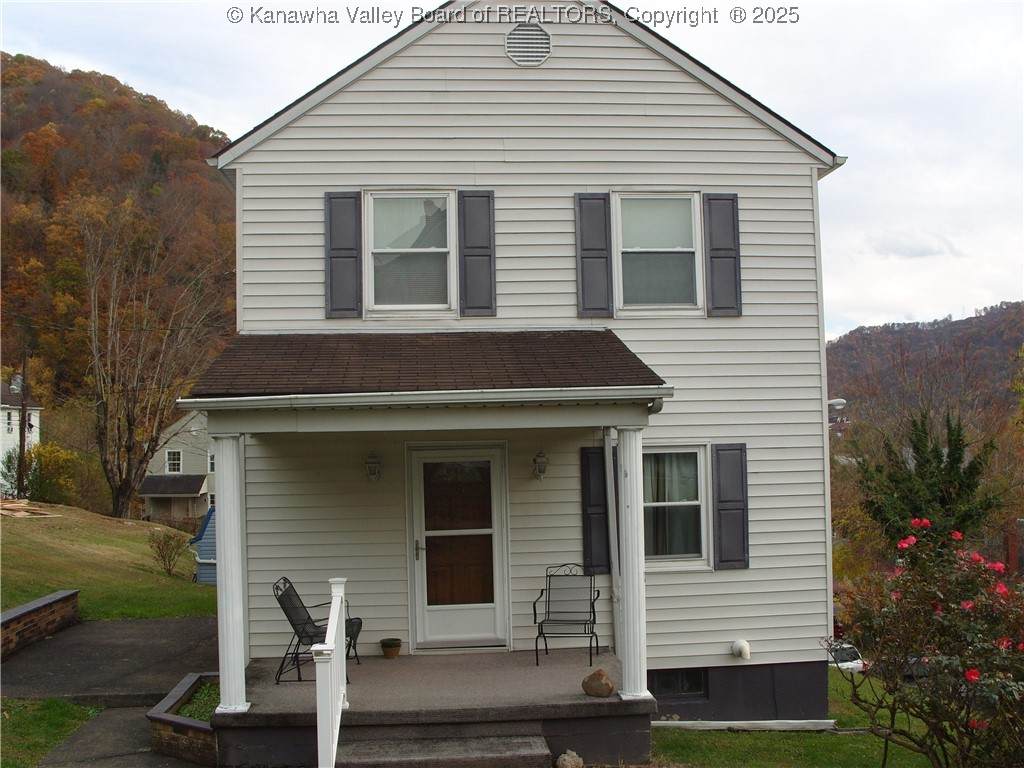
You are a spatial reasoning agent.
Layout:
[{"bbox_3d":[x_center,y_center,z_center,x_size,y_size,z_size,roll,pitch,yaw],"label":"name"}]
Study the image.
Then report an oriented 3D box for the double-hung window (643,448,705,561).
[{"bbox_3d":[1.580,1.260,10.690,0.950,1.270,0.100,-1,-3,-4],"label":"double-hung window"}]

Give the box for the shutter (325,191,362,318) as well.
[{"bbox_3d":[-1.714,-1.315,10.546,0.380,1.315,0.045,-1,-3,-4],"label":"shutter"}]

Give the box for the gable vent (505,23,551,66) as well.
[{"bbox_3d":[0.172,-3.548,10.814,0.490,0.500,0.050,-1,-3,-4],"label":"gable vent"}]

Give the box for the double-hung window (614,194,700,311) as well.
[{"bbox_3d":[1.529,-1.369,10.823,0.950,1.300,0.100,-1,-3,-4],"label":"double-hung window"}]

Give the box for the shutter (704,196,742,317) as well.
[{"bbox_3d":[2.213,-1.355,10.851,0.380,1.315,0.045,-1,-3,-4],"label":"shutter"}]

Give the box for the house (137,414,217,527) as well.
[{"bbox_3d":[-18.357,5.084,62.489,6.400,7.200,9.000,-1,-3,-4],"label":"house"}]

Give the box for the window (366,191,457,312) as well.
[{"bbox_3d":[-1.034,-1.349,10.625,0.950,1.300,0.100,-1,-3,-4],"label":"window"}]

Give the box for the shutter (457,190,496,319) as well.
[{"bbox_3d":[-0.362,-1.344,10.651,0.380,1.315,0.045,-1,-3,-4],"label":"shutter"}]

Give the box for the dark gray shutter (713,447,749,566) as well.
[{"bbox_3d":[2.269,1.275,10.718,0.380,1.310,0.045,-1,-3,-4],"label":"dark gray shutter"}]

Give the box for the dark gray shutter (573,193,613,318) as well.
[{"bbox_3d":[0.860,-1.333,10.745,0.380,1.315,0.045,-1,-3,-4],"label":"dark gray shutter"}]

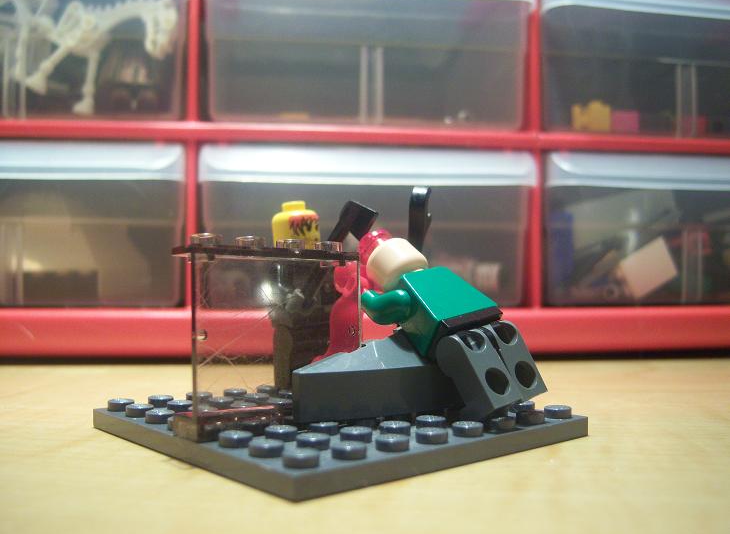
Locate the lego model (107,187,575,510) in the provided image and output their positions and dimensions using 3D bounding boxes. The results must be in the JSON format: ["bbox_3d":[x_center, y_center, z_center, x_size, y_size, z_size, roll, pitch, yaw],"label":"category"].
[{"bbox_3d":[-0.005,0.007,0.138,0.064,0.045,0.064,1,-2,-41],"label":"lego model"}]

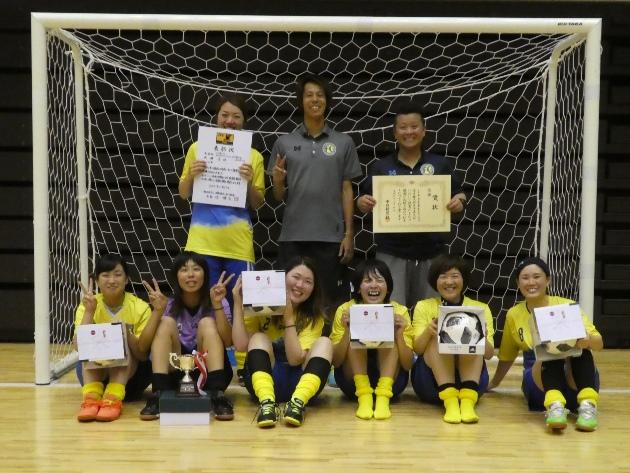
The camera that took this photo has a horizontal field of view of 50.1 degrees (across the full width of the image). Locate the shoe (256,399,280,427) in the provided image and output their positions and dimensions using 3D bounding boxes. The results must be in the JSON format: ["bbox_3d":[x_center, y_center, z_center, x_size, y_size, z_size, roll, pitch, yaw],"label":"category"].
[{"bbox_3d":[-0.222,0.833,3.232,0.099,0.110,0.260,1,-4,0],"label":"shoe"}]

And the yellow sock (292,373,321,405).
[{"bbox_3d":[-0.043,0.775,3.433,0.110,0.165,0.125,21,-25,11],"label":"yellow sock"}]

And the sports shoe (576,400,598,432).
[{"bbox_3d":[1.327,0.849,3.285,0.100,0.105,0.260,2,4,21],"label":"sports shoe"}]

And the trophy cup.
[{"bbox_3d":[-0.603,0.658,3.236,0.160,0.203,0.107,1,3,0],"label":"trophy cup"}]

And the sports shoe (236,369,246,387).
[{"bbox_3d":[-0.393,0.799,3.912,0.100,0.100,0.250,0,3,-7],"label":"sports shoe"}]

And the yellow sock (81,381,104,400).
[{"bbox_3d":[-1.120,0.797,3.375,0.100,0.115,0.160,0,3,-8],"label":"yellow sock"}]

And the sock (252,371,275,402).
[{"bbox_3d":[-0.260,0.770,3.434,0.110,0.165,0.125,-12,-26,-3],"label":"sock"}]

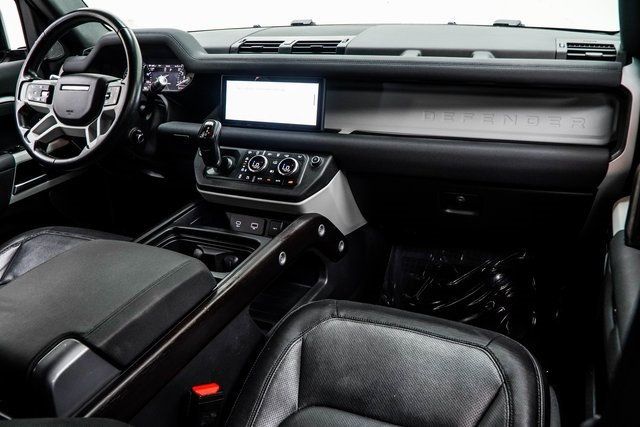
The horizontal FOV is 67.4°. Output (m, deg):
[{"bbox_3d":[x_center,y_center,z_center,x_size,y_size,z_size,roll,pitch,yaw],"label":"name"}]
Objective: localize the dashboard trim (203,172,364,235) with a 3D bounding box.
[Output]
[{"bbox_3d":[-0.103,-0.040,1.150,0.383,0.163,0.194,7,22,18],"label":"dashboard trim"}]

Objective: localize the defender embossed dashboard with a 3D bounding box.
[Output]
[{"bbox_3d":[-0.062,-0.321,1.261,1.408,0.316,0.408,7,22,18],"label":"defender embossed dashboard"}]

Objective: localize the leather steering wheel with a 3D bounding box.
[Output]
[{"bbox_3d":[-0.573,-0.294,1.146,0.380,0.380,0.090,7,-2,20],"label":"leather steering wheel"}]

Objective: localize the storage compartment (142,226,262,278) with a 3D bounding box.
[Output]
[{"bbox_3d":[-0.235,0.096,0.928,0.209,0.087,0.163,7,22,18],"label":"storage compartment"}]

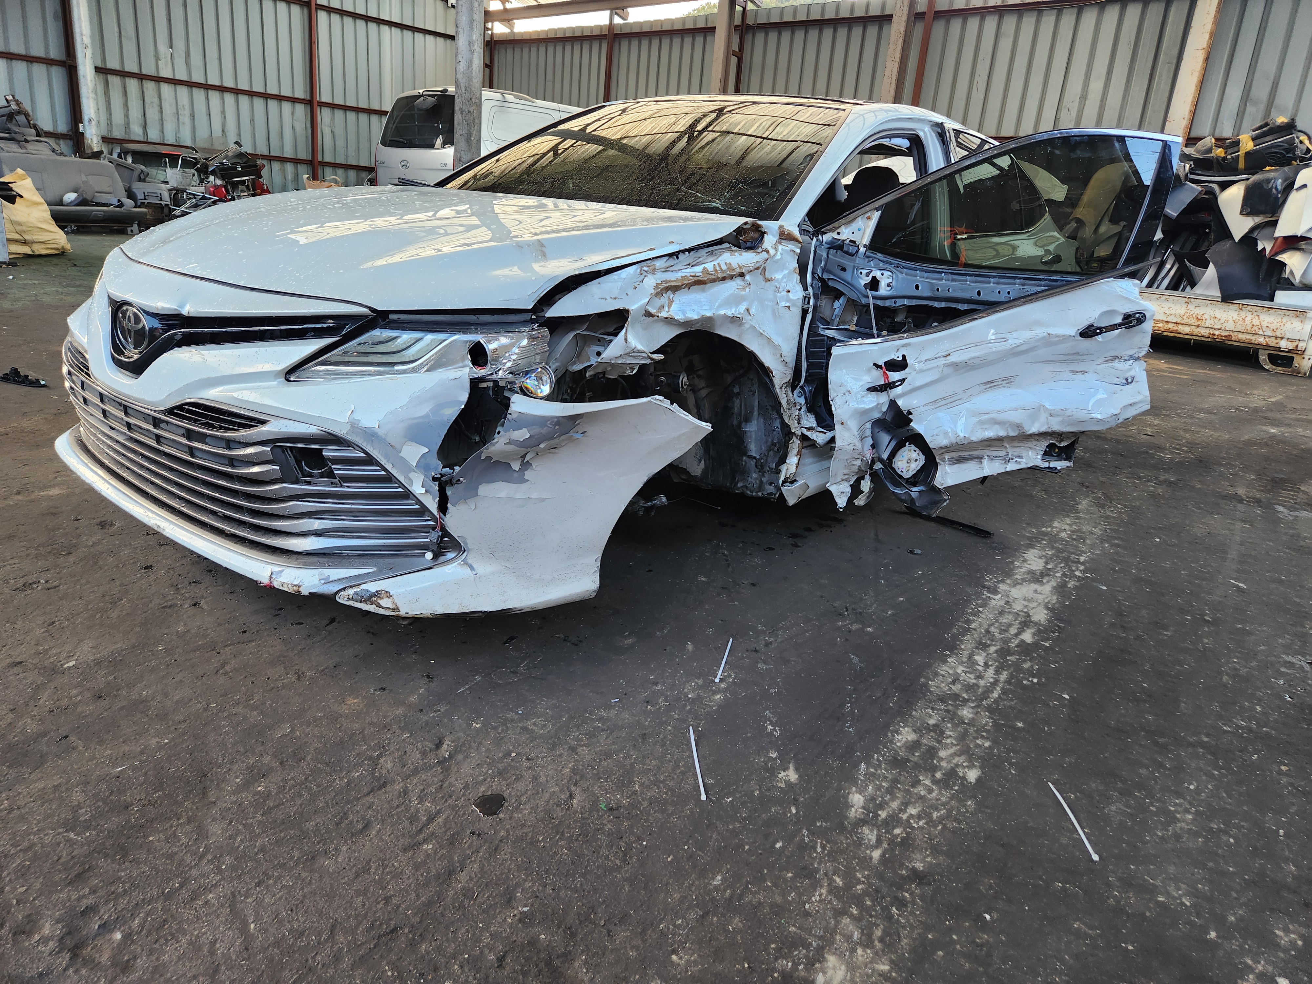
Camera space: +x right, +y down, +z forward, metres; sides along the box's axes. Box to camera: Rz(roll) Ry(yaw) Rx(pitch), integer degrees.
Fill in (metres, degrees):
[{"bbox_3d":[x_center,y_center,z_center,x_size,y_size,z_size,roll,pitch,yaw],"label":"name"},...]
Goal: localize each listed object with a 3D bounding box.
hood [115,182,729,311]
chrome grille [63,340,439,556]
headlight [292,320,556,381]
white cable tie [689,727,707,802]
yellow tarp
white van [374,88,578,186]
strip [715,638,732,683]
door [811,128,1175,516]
[{"bbox_3d":[-0.699,-0.690,2.350,1.560,0.290,1.130,19,22,38],"label":"hood"},{"bbox_3d":[-1.083,-0.144,2.113,1.420,0.310,0.330,19,22,38],"label":"chrome grille"},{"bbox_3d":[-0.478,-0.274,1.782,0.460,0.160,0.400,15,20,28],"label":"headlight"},{"bbox_3d":[0.073,0.472,1.536,0.008,0.006,0.213,3,18,-5],"label":"white cable tie"},{"bbox_3d":[-6.301,-2.814,8.750,0.850,0.820,0.750,-5,20,-28],"label":"yellow tarp"},{"bbox_3d":[-0.546,-3.563,10.642,5.150,1.930,1.920,-11,23,-41],"label":"white van"},{"bbox_3d":[0.151,0.363,1.901,0.008,0.006,0.206,8,18,11],"label":"strip"},{"bbox_3d":[0.974,-0.500,2.573,1.140,1.120,0.290,0,18,-14],"label":"door"}]

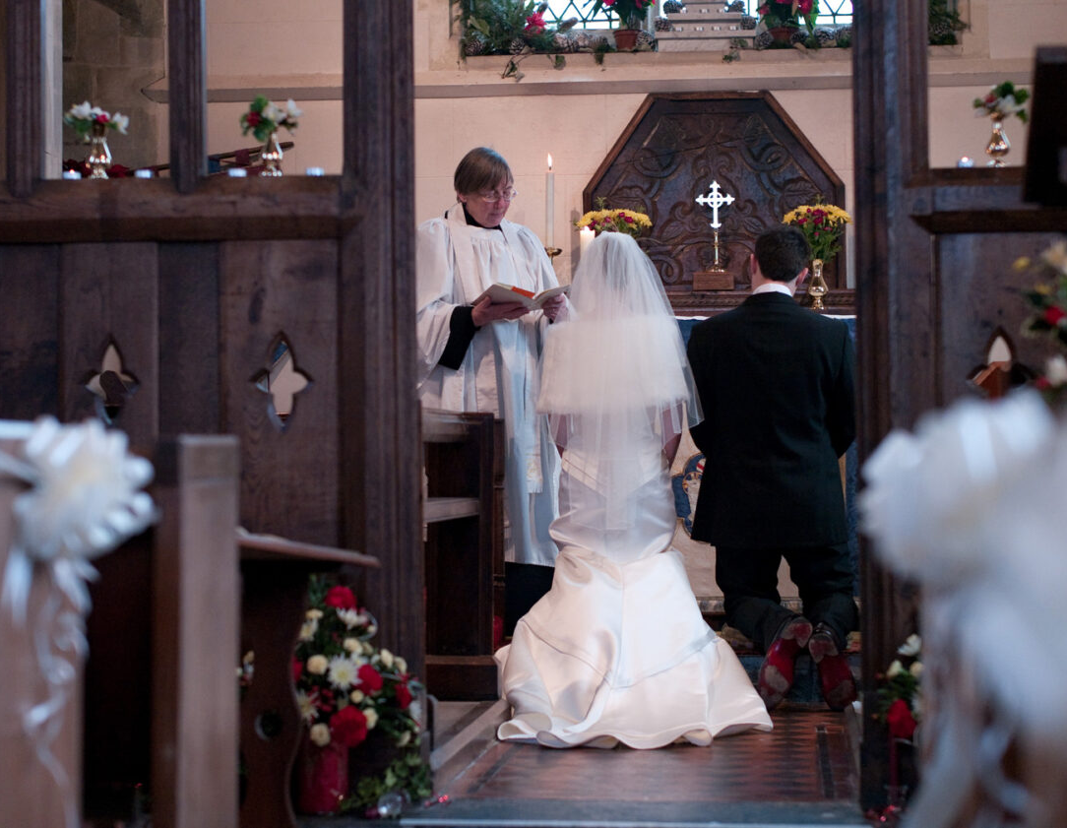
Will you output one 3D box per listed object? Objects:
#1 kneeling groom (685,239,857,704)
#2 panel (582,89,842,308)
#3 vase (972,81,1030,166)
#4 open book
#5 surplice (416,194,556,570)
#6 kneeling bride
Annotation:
[{"bbox_3d":[0.775,0.166,7.430,0.560,1.550,0.620,0,-1,6],"label":"kneeling groom"},{"bbox_3d":[0.680,-0.790,8.620,0.975,0.840,0.090,0,-1,6],"label":"panel"},{"bbox_3d":[1.048,-0.649,5.150,0.122,0.188,0.118,0,-1,6],"label":"vase"},{"bbox_3d":[-0.037,-0.372,7.280,0.270,0.065,0.200,0,-18,-22],"label":"open book"},{"bbox_3d":[-0.165,-0.100,7.480,0.500,1.160,0.400,0,-2,-25],"label":"surplice"},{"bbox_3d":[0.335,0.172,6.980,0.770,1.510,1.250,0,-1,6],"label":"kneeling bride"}]

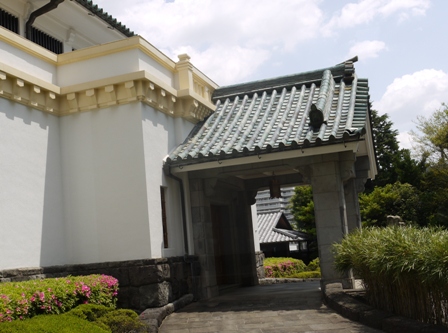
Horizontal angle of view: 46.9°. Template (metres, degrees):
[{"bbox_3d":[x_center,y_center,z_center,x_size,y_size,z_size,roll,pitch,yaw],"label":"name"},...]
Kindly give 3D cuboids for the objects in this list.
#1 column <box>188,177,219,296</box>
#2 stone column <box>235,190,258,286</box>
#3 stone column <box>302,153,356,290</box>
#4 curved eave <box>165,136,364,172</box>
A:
[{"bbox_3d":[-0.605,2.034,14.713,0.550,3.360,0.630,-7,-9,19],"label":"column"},{"bbox_3d":[0.808,2.571,18.645,0.580,3.350,0.640,-7,-9,19],"label":"stone column"},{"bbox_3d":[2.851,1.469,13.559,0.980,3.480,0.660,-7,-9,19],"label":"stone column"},{"bbox_3d":[0.901,-0.266,12.791,5.120,0.360,0.420,-7,-9,19],"label":"curved eave"}]

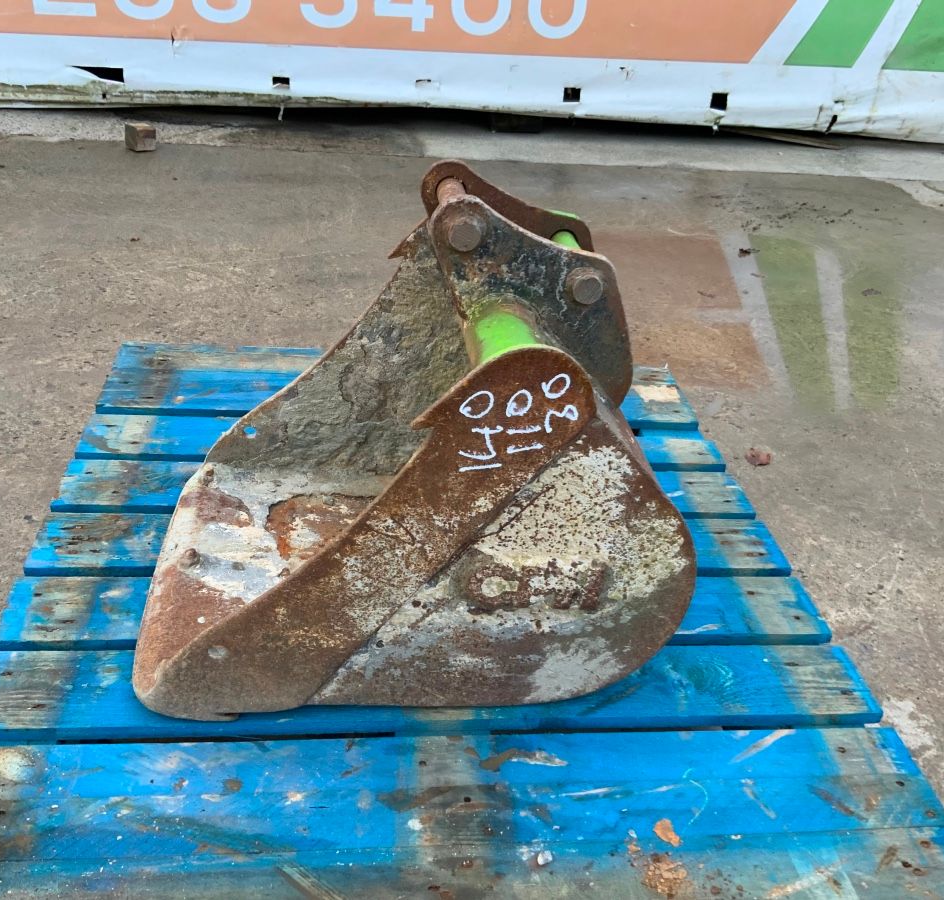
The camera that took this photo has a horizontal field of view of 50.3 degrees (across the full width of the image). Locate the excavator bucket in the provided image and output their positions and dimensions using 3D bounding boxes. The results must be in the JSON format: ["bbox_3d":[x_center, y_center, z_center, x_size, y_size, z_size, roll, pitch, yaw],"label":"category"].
[{"bbox_3d":[-0.071,-0.056,1.156,0.588,0.528,0.460,1,30,-8],"label":"excavator bucket"}]

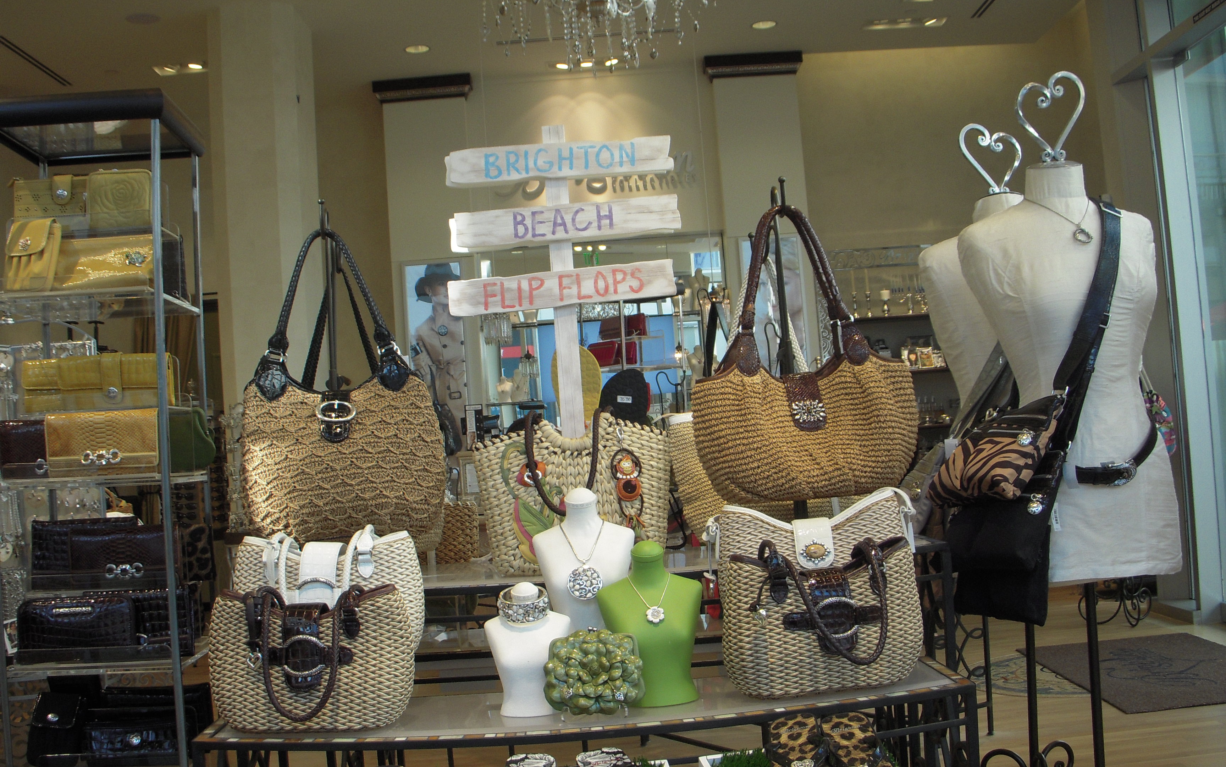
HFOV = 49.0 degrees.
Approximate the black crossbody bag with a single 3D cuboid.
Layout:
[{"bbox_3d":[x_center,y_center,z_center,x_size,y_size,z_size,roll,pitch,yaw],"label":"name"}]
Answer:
[{"bbox_3d":[0.771,0.048,2.380,0.340,0.740,0.250,-5,-3,24],"label":"black crossbody bag"}]

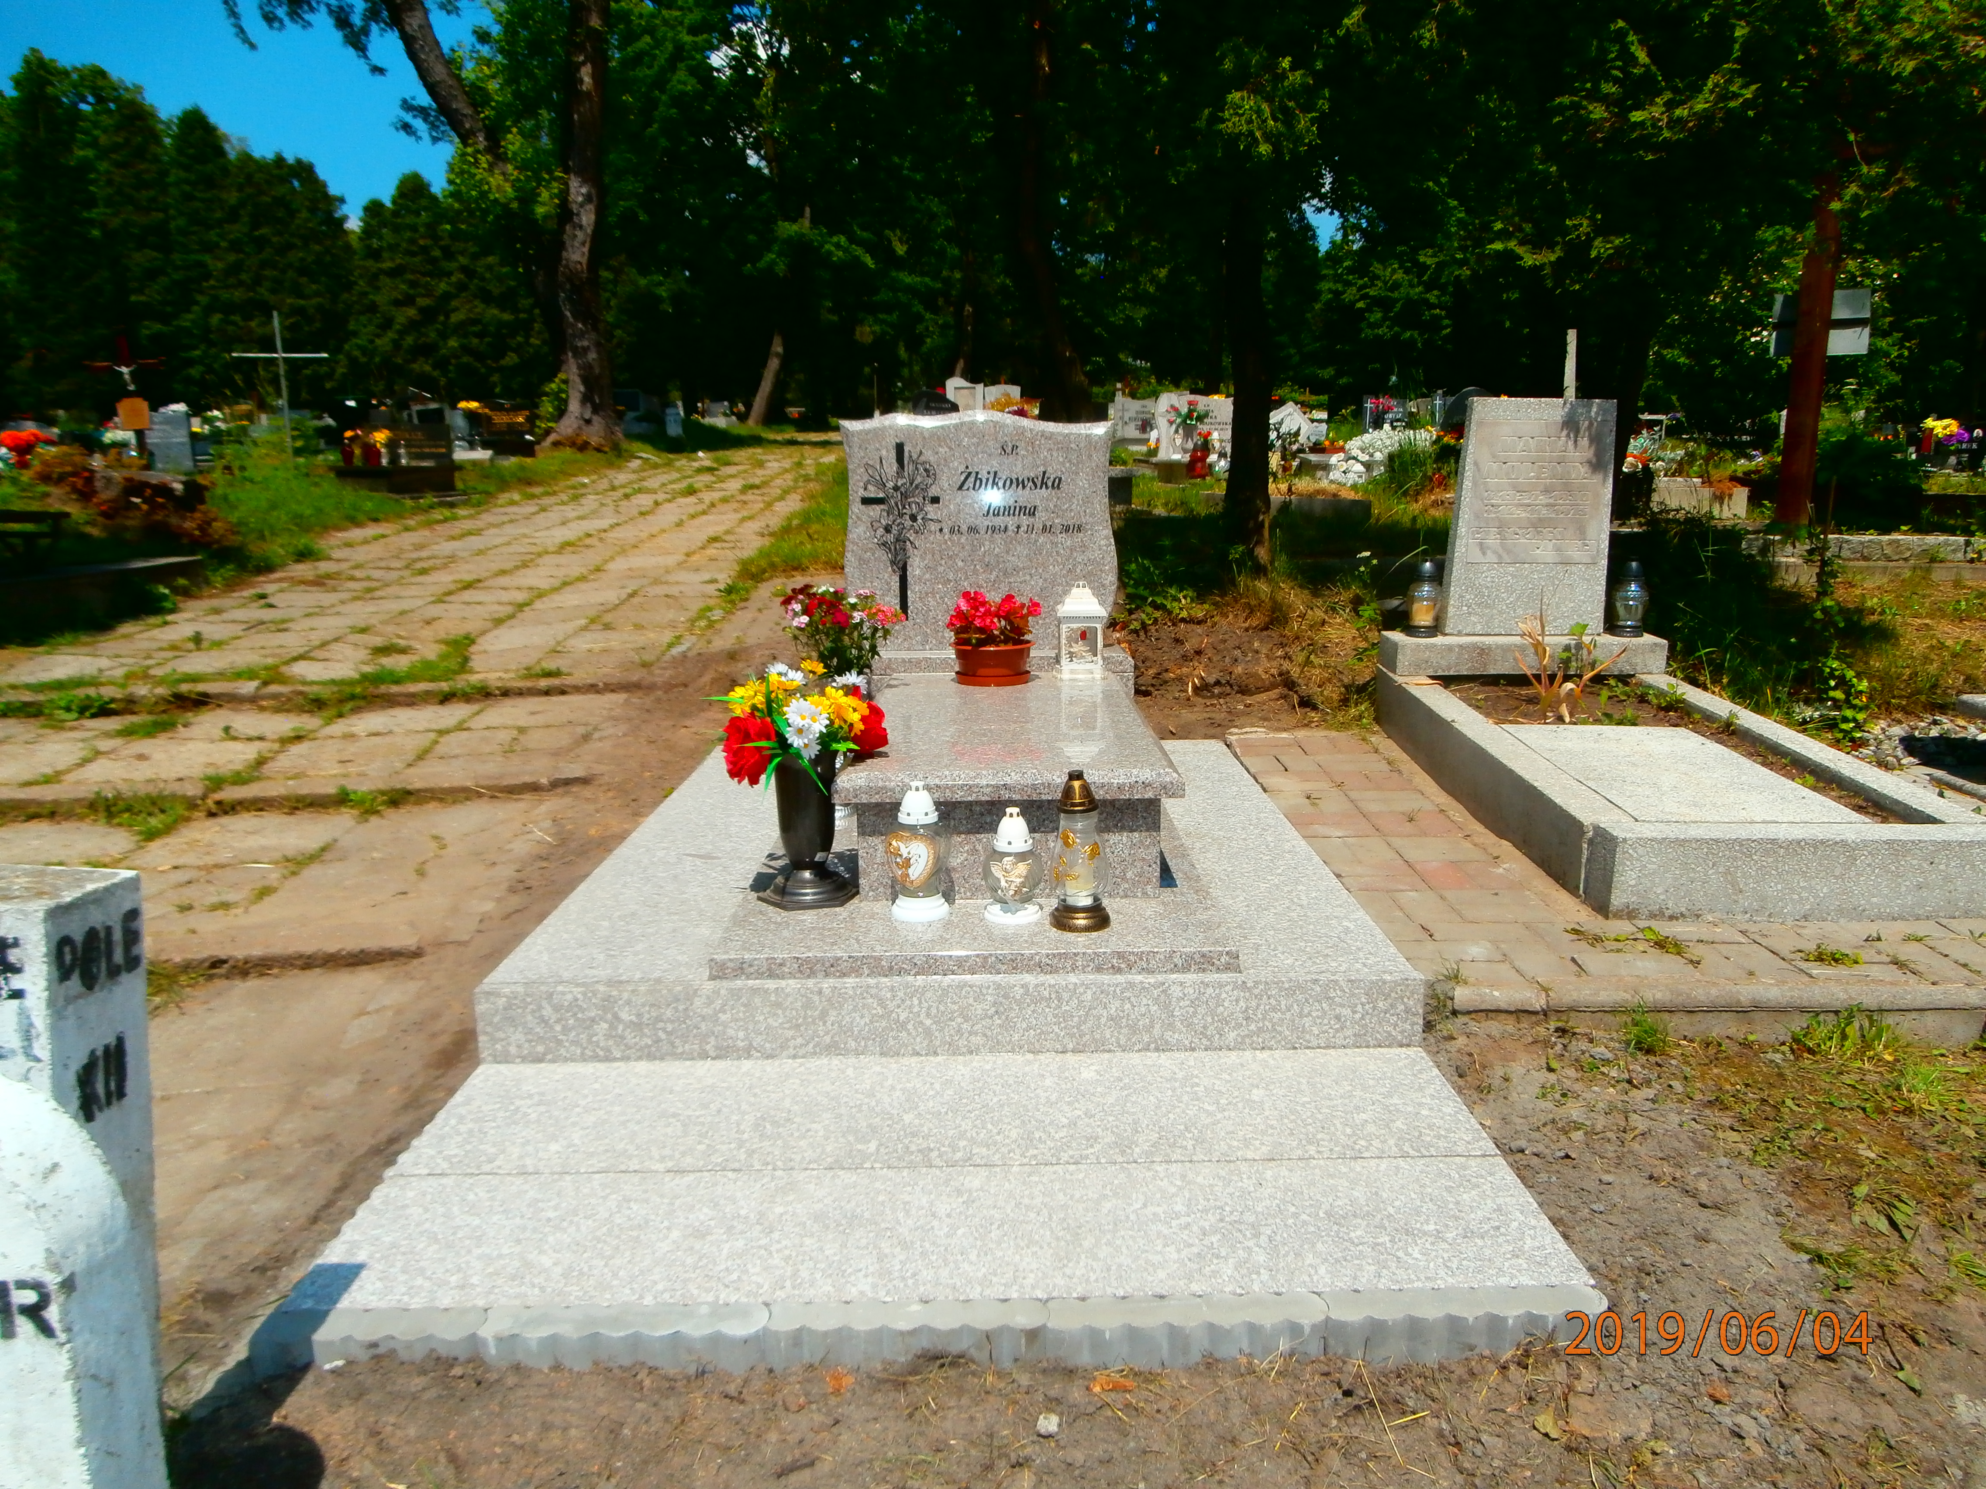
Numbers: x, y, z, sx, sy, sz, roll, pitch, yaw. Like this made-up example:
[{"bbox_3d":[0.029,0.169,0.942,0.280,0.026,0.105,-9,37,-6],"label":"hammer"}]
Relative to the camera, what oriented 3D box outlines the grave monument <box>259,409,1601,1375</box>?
[{"bbox_3d":[-0.078,-0.135,2.877,1.619,1.195,2.821,-1,11,0],"label":"grave monument"}]

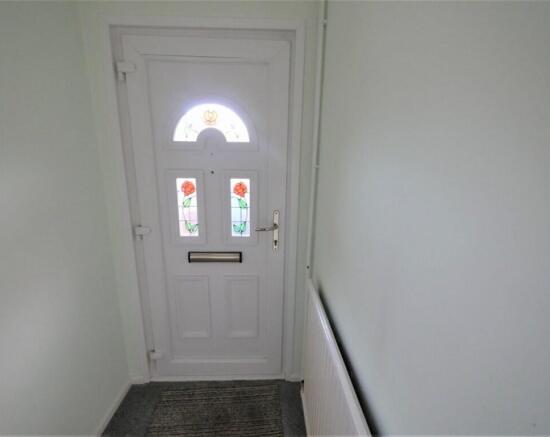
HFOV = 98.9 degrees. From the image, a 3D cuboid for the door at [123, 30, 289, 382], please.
[{"bbox_3d":[-0.359,0.072,1.422,0.843,2.010,0.070,1,12,-2],"label":"door"}]

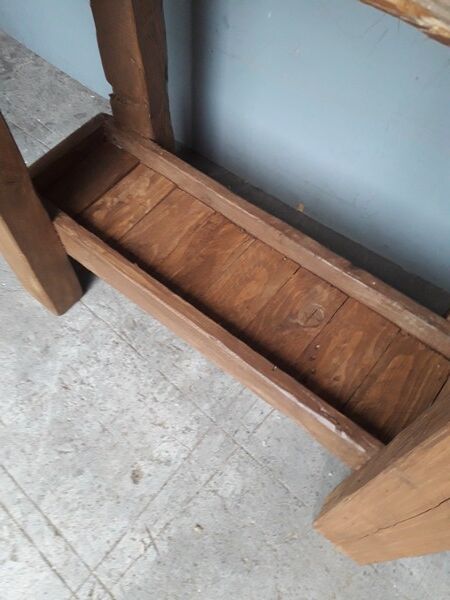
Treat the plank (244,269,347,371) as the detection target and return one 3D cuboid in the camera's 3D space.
[{"bbox_3d":[0.138,0.043,0.953,0.119,0.021,0.227,35,66,17],"label":"plank"}]

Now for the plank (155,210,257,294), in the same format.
[{"bbox_3d":[-0.047,-0.086,1.022,0.111,0.021,0.227,35,66,17],"label":"plank"}]

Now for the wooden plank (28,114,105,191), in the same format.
[{"bbox_3d":[-0.374,-0.319,1.122,0.036,0.109,0.281,35,66,17],"label":"wooden plank"}]

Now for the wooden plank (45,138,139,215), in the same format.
[{"bbox_3d":[-0.320,-0.277,1.124,0.105,0.021,0.227,35,66,17],"label":"wooden plank"}]

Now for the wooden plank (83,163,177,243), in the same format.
[{"bbox_3d":[-0.232,-0.215,1.091,0.122,0.021,0.227,35,66,17],"label":"wooden plank"}]

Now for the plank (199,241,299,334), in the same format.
[{"bbox_3d":[0.044,-0.023,0.988,0.121,0.021,0.227,35,66,17],"label":"plank"}]

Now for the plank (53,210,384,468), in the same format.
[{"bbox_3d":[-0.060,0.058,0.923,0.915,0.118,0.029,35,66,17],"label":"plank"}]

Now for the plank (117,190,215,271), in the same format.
[{"bbox_3d":[-0.137,-0.149,1.056,0.119,0.021,0.227,35,66,17],"label":"plank"}]

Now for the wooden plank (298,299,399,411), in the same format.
[{"bbox_3d":[0.231,0.108,0.918,0.119,0.021,0.227,35,66,17],"label":"wooden plank"}]

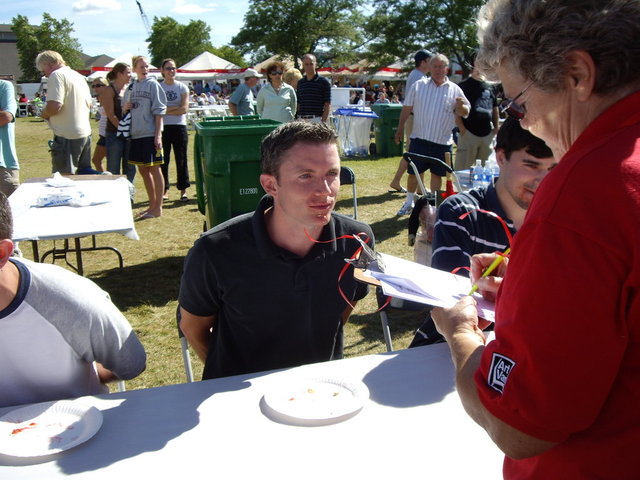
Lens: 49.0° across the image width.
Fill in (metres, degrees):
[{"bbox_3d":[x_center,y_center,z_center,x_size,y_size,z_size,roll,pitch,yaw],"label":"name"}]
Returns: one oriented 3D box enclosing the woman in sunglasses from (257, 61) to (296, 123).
[{"bbox_3d":[-0.525,-1.274,8.472,0.520,1.680,0.330,-1,12,-4],"label":"woman in sunglasses"}]

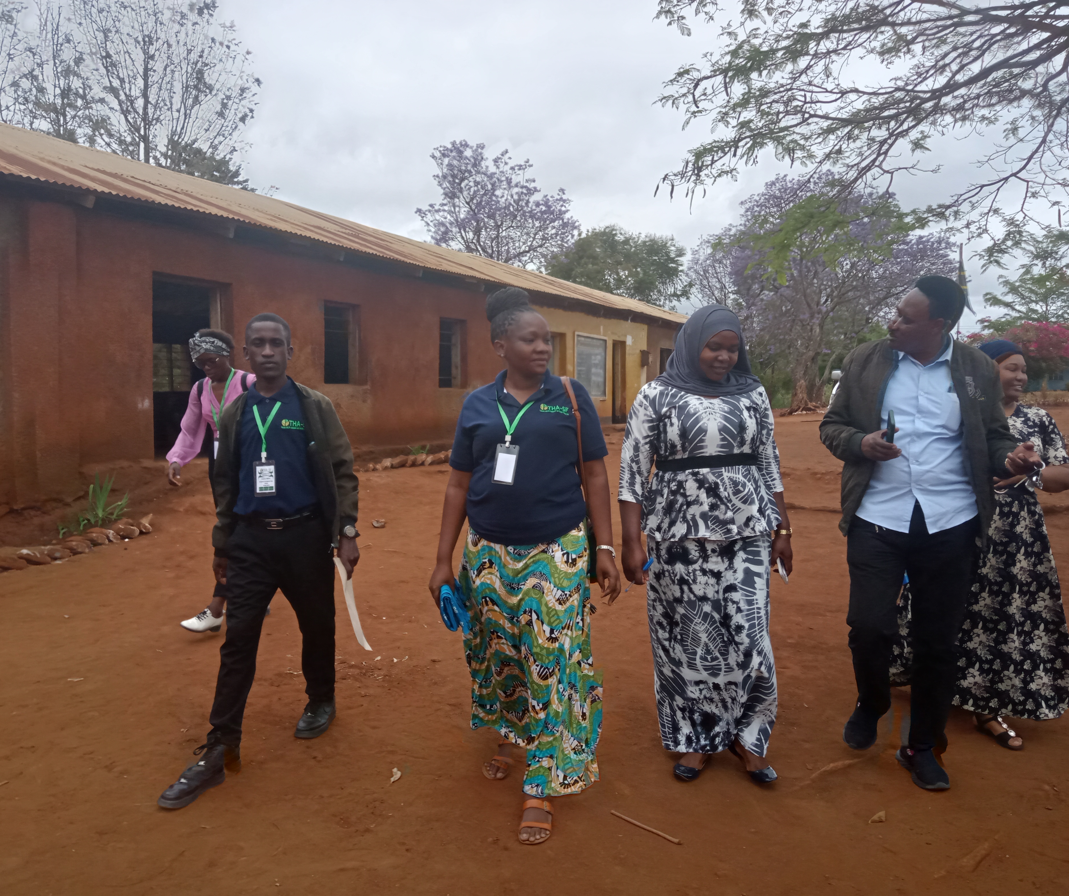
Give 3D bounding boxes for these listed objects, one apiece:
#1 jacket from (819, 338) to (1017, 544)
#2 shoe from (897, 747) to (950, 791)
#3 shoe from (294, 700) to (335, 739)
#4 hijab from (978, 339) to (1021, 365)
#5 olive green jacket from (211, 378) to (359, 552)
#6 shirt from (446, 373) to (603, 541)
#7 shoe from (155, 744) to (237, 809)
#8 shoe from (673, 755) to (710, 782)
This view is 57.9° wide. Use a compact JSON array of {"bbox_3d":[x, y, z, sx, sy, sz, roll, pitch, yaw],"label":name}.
[{"bbox_3d":[1.372,-0.025,3.470,0.660,0.740,0.420,1,3,14],"label":"jacket"},{"bbox_3d":[1.360,1.076,3.400,0.110,0.120,0.285,0,3,-3],"label":"shoe"},{"bbox_3d":[-0.850,1.035,3.810,0.108,0.125,0.280,1,3,5],"label":"shoe"},{"bbox_3d":[1.839,-0.351,3.850,0.190,0.170,0.220,-1,3,-18],"label":"hijab"},{"bbox_3d":[-0.917,0.070,3.550,0.500,0.650,0.300,1,3,18],"label":"olive green jacket"},{"bbox_3d":[-0.020,0.032,3.140,0.520,0.580,0.340,1,3,7],"label":"shirt"},{"bbox_3d":[-1.128,1.103,3.250,0.110,0.140,0.290,1,3,27],"label":"shoe"},{"bbox_3d":[0.561,1.128,3.430,0.088,0.070,0.240,1,3,17],"label":"shoe"}]

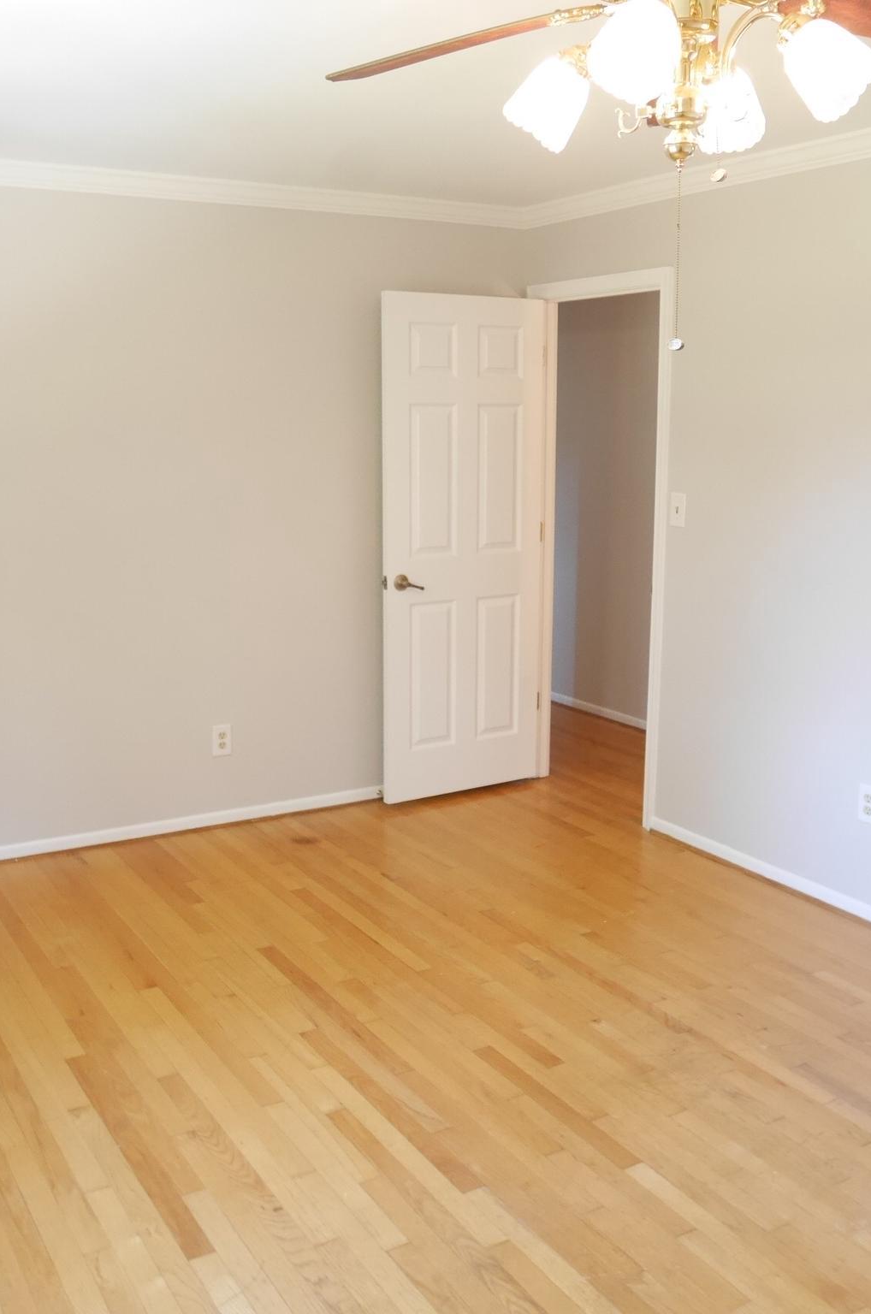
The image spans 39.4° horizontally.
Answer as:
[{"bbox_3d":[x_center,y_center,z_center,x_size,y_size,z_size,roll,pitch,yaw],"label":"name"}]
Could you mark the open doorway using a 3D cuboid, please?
[{"bbox_3d":[0.661,-0.443,4.953,0.120,2.104,0.891,-7,13,-30],"label":"open doorway"}]

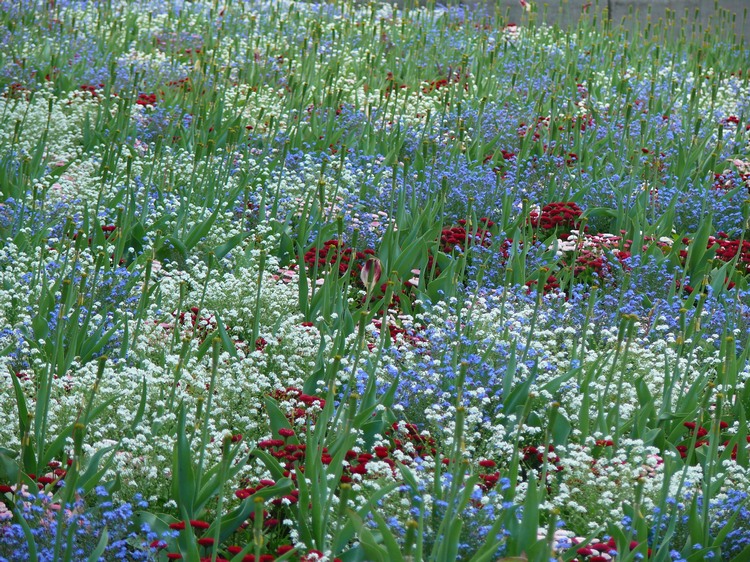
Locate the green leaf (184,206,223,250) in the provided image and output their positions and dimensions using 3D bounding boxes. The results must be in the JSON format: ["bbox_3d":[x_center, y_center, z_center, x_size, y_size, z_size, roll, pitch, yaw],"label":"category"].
[{"bbox_3d":[-0.381,-0.117,10.200,0.032,0.130,0.030,37,6,0],"label":"green leaf"}]

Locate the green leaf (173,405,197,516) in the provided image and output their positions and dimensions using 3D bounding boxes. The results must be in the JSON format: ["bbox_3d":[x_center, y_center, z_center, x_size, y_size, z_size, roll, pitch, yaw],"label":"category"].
[{"bbox_3d":[-0.311,0.298,7.500,0.036,0.190,0.032,-4,8,0],"label":"green leaf"}]

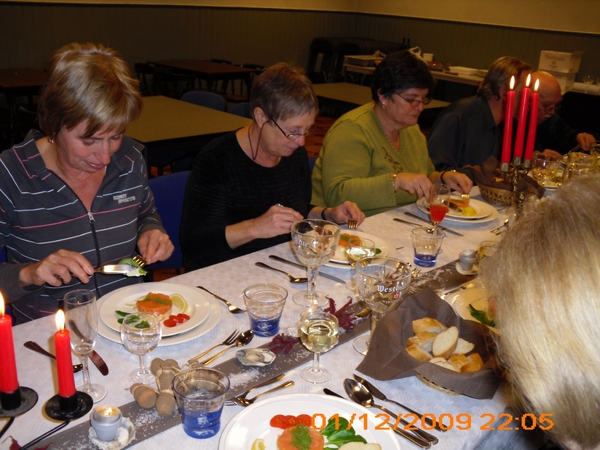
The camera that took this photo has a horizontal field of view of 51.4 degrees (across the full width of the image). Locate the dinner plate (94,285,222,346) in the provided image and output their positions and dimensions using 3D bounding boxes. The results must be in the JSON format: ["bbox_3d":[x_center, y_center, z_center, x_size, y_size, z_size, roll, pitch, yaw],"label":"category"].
[{"bbox_3d":[-0.280,0.185,1.242,0.245,0.025,0.245,3,22,-1],"label":"dinner plate"}]

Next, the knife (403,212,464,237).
[{"bbox_3d":[0.410,-0.003,1.932,0.021,0.011,0.241,-13,26,-37],"label":"knife"}]

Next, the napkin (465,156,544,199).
[{"bbox_3d":[0.731,-0.174,2.240,0.280,0.120,0.250,4,20,0],"label":"napkin"}]

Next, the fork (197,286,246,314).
[{"bbox_3d":[-0.178,0.167,1.401,0.164,0.018,0.022,19,25,36],"label":"fork"}]

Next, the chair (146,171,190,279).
[{"bbox_3d":[-0.200,0.278,2.073,0.480,0.830,0.540,-16,28,-41],"label":"chair"}]

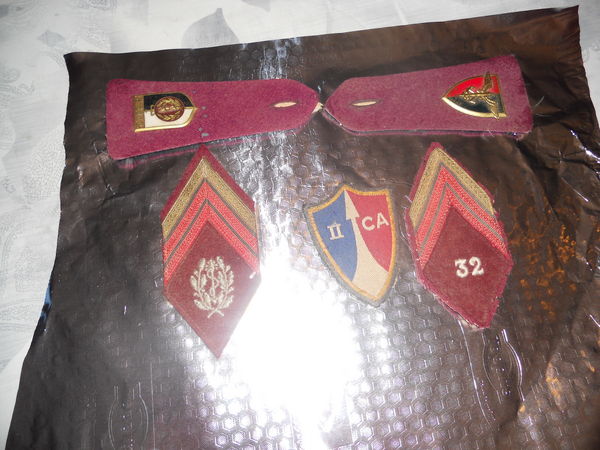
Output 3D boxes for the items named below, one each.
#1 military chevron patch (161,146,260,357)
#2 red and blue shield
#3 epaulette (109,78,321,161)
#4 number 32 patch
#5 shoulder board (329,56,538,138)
[{"bbox_3d":[-0.049,0.011,0.261,0.054,0.004,0.122,-6,75,-2],"label":"military chevron patch"},{"bbox_3d":[0.033,0.011,0.262,0.050,0.004,0.071,-11,75,-4],"label":"red and blue shield"},{"bbox_3d":[-0.053,-0.069,0.295,0.131,0.010,0.054,-5,75,-4],"label":"epaulette"},{"bbox_3d":[0.088,0.004,0.265,0.053,0.004,0.109,-8,75,-3],"label":"number 32 patch"},{"bbox_3d":[0.075,-0.074,0.284,0.122,0.008,0.053,-3,74,-2],"label":"shoulder board"}]

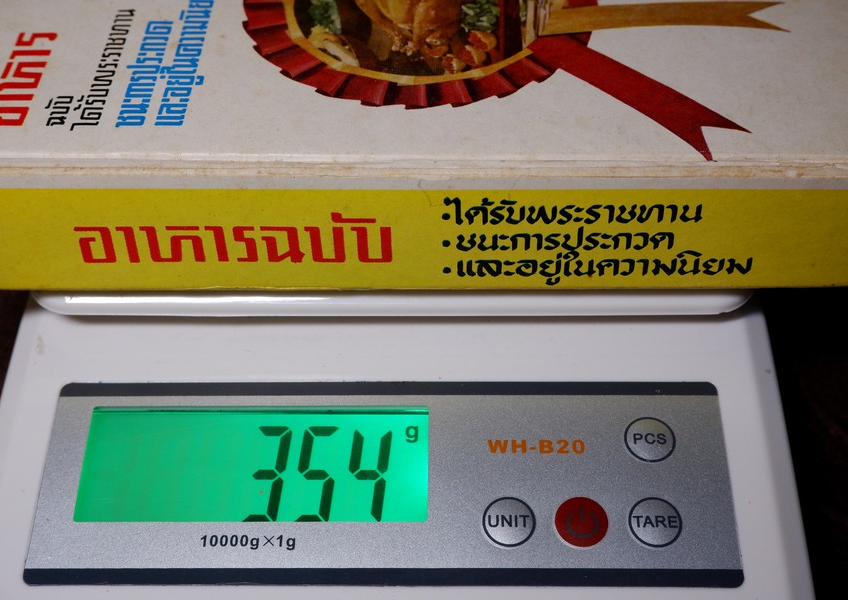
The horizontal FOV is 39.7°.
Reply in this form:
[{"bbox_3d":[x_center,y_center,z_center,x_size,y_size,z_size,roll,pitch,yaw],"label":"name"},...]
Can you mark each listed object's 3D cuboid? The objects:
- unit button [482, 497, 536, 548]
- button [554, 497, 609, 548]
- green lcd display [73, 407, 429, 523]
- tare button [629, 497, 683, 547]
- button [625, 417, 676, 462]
[{"bbox_3d":[0.016,0.042,0.223,0.010,0.002,0.010,0,57,1],"label":"unit button"},{"bbox_3d":[0.030,0.042,0.222,0.010,0.002,0.010,0,57,1],"label":"button"},{"bbox_3d":[-0.033,0.032,0.231,0.068,0.003,0.025,0,57,1],"label":"green lcd display"},{"bbox_3d":[0.044,0.042,0.222,0.010,0.002,0.010,0,57,1],"label":"tare button"},{"bbox_3d":[0.045,0.027,0.232,0.010,0.002,0.010,0,57,1],"label":"button"}]

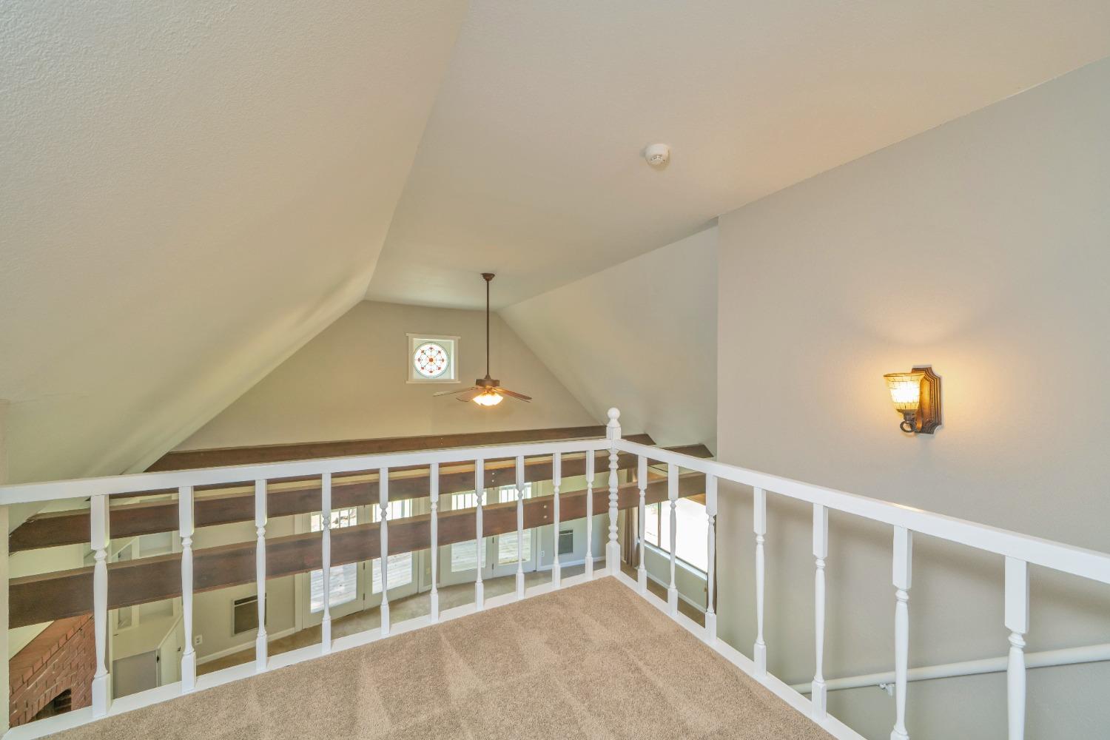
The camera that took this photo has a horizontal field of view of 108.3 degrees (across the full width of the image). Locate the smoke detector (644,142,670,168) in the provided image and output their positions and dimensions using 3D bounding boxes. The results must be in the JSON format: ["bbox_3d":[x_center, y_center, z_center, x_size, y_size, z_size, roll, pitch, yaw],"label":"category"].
[{"bbox_3d":[0.563,-1.177,2.200,0.134,0.054,0.134,0,0,0],"label":"smoke detector"}]

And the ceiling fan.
[{"bbox_3d":[-0.833,-0.384,4.988,1.300,1.637,1.300,0,0,-28],"label":"ceiling fan"}]

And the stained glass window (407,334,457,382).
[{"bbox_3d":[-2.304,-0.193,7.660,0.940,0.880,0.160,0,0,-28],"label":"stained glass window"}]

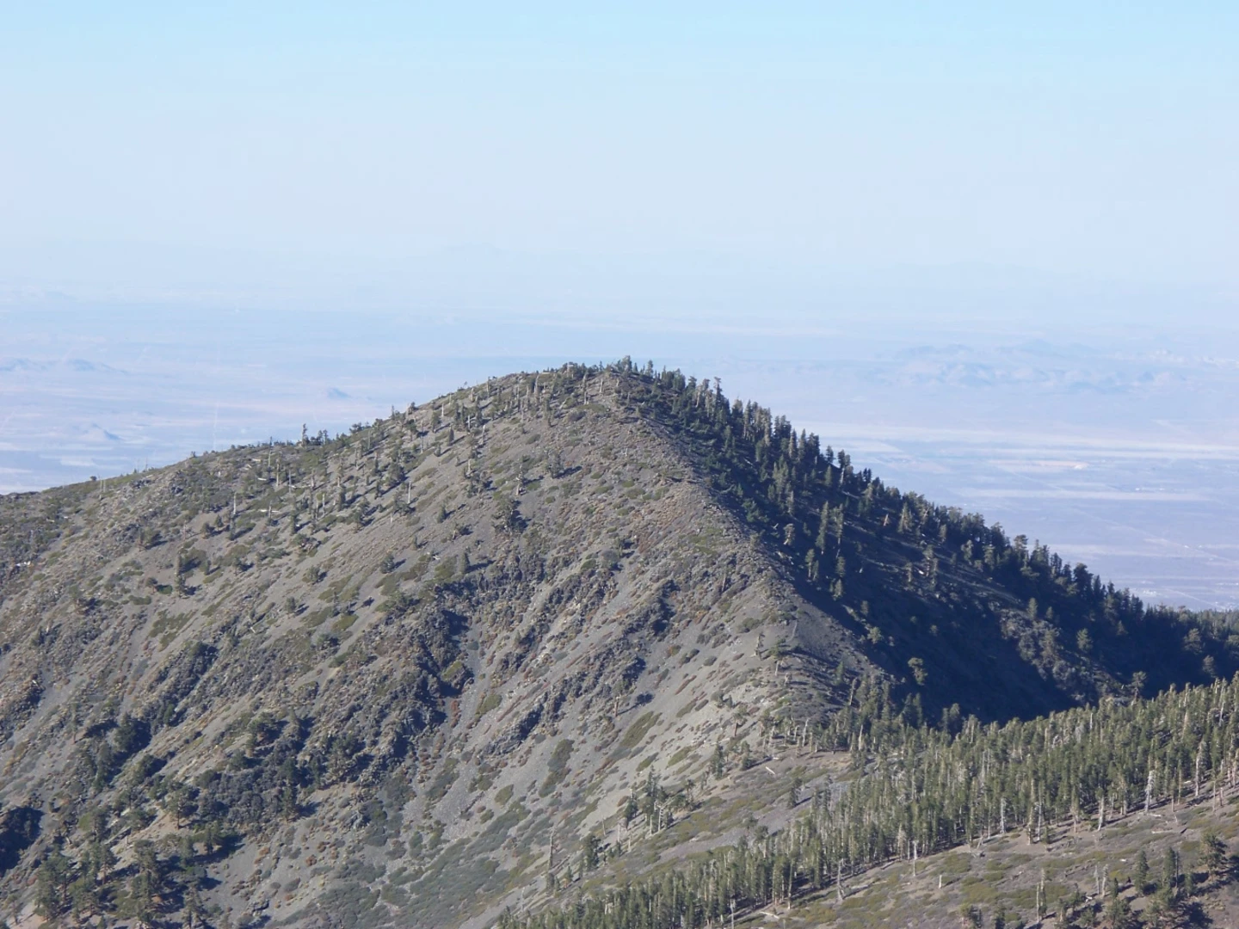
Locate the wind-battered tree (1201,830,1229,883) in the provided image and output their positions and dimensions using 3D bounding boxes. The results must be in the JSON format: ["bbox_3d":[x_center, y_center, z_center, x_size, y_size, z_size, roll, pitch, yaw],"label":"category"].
[{"bbox_3d":[297.430,195.868,2450.000,13.604,25.618,13.043,0,3,0],"label":"wind-battered tree"}]

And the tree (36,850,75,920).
[{"bbox_3d":[-339.787,252.438,2950.000,22.594,40.297,21.662,0,3,0],"label":"tree"}]

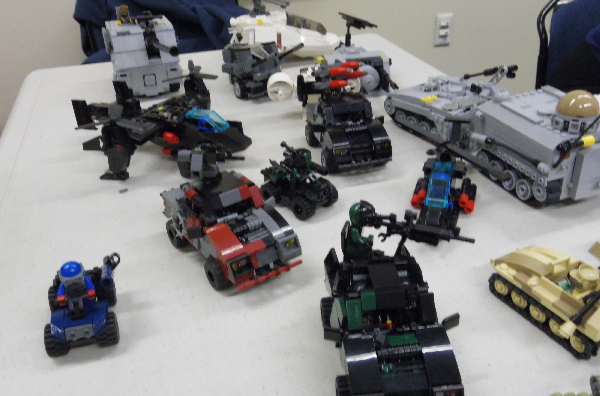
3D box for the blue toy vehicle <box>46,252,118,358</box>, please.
[{"bbox_3d":[-0.141,0.062,0.345,0.043,0.045,0.060,-8,32,-9],"label":"blue toy vehicle"}]

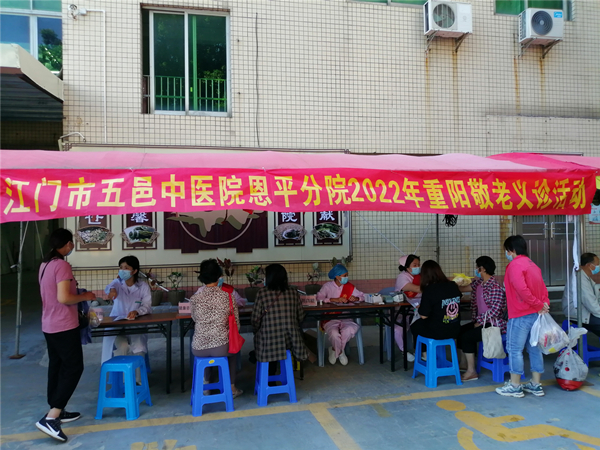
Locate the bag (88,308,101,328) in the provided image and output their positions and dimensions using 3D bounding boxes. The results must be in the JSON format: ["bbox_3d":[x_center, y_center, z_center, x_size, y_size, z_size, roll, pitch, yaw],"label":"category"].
[{"bbox_3d":[-1.806,0.824,3.970,0.110,0.175,0.090,-1,-1,-11],"label":"bag"}]

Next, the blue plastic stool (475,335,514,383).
[{"bbox_3d":[2.115,1.355,4.730,0.340,0.470,0.340,-1,-1,-15],"label":"blue plastic stool"}]

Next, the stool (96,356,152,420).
[{"bbox_3d":[-1.559,1.444,4.038,0.340,0.460,0.350,-1,-1,-1],"label":"stool"}]

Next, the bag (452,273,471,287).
[{"bbox_3d":[1.821,0.611,5.050,0.220,0.160,0.180,-1,-1,11],"label":"bag"}]

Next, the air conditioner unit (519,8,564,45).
[{"bbox_3d":[4.530,-3.705,8.450,0.720,0.540,0.270,-1,-1,-10],"label":"air conditioner unit"}]

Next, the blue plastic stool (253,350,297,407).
[{"bbox_3d":[-0.240,1.427,4.318,0.335,0.460,0.335,-1,-1,-17],"label":"blue plastic stool"}]

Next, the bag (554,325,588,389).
[{"bbox_3d":[2.642,1.306,4.410,0.330,0.600,0.280,-1,-1,30],"label":"bag"}]

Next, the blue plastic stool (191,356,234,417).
[{"bbox_3d":[-0.772,1.387,4.000,0.330,0.475,0.330,-1,-1,-21],"label":"blue plastic stool"}]

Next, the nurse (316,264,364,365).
[{"bbox_3d":[0.487,1.048,5.420,0.560,1.170,0.620,-1,-1,-3],"label":"nurse"}]

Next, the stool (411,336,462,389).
[{"bbox_3d":[1.427,1.406,4.723,0.350,0.460,0.350,-1,-1,-17],"label":"stool"}]

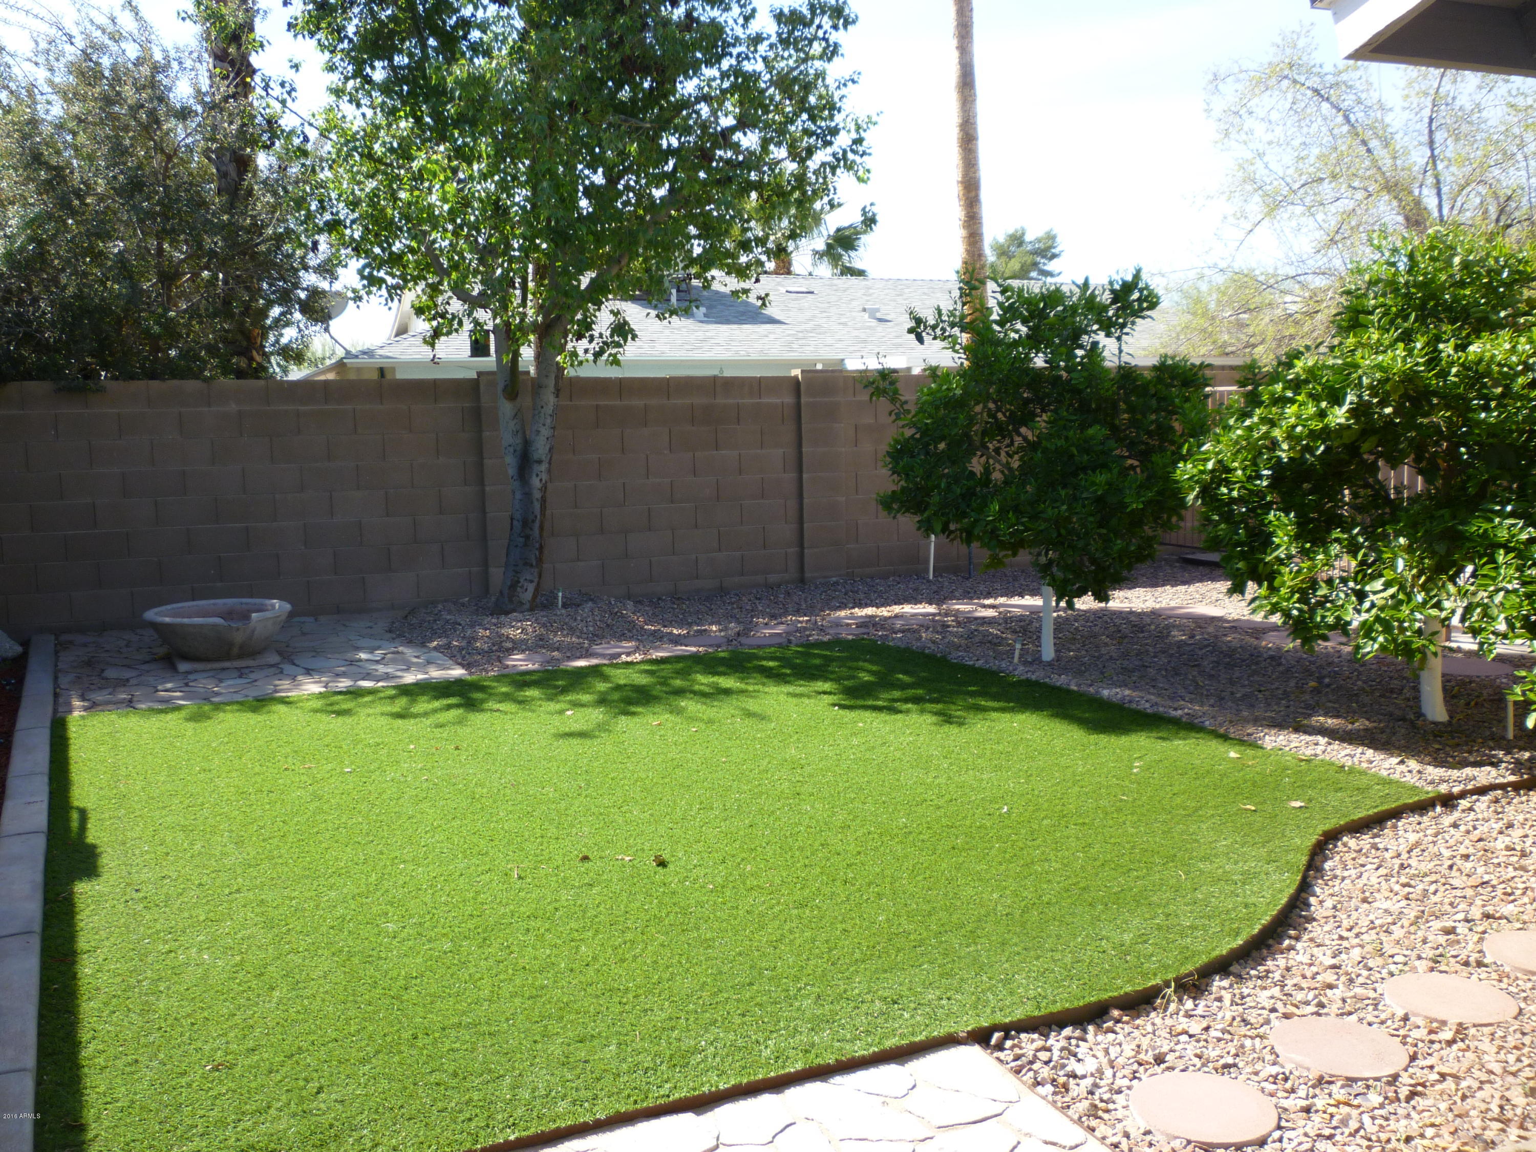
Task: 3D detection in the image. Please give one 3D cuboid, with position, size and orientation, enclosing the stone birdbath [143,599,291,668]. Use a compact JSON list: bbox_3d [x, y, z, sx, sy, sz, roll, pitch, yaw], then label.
[{"bbox_3d":[-3.500,0.374,8.229,0.874,0.298,0.874,-6,9,-37],"label":"stone birdbath"}]

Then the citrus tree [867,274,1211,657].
[{"bbox_3d":[1.565,-0.615,7.552,1.929,2.240,1.891,-1,7,0],"label":"citrus tree"}]

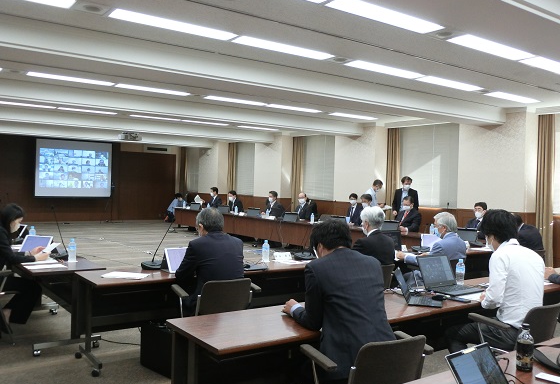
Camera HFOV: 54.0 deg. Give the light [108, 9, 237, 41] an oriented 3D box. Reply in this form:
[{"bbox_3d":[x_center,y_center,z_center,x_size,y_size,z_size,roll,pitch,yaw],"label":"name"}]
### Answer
[{"bbox_3d":[-1.000,-1.629,5.332,1.260,0.070,0.260,1,1,-36],"label":"light"}]

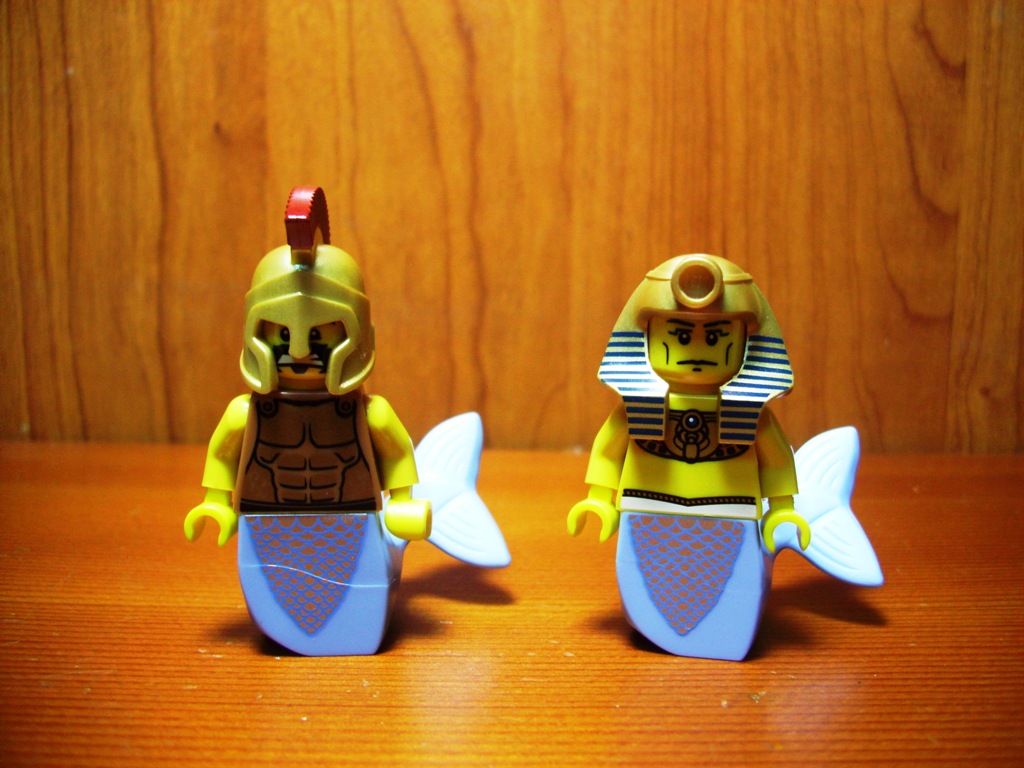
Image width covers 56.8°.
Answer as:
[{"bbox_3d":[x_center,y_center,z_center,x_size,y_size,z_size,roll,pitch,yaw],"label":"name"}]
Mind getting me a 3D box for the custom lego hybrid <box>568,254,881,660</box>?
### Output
[{"bbox_3d":[0.025,0.008,0.108,0.037,0.045,0.018,3,10,9],"label":"custom lego hybrid"}]

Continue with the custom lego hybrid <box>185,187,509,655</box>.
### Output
[{"bbox_3d":[-0.018,0.004,0.107,0.037,0.051,0.018,0,10,-7],"label":"custom lego hybrid"}]

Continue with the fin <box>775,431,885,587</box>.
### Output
[{"bbox_3d":[0.037,0.014,0.111,0.014,0.019,0.006,3,10,9],"label":"fin"}]

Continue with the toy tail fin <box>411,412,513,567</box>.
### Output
[{"bbox_3d":[-0.007,0.013,0.114,0.014,0.019,0.006,0,10,-7],"label":"toy tail fin"}]

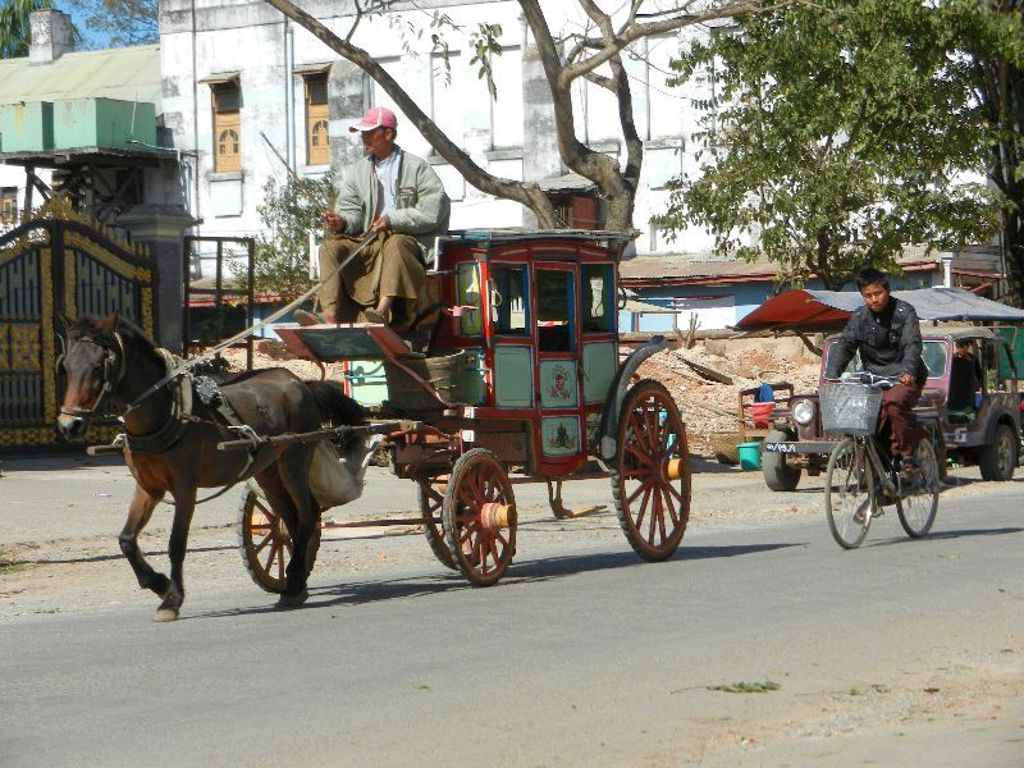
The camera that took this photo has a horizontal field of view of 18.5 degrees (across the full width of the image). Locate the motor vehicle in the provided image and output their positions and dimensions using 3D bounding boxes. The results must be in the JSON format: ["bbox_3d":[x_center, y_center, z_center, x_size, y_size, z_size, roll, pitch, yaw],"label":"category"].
[{"bbox_3d":[3.840,0.230,31.700,1.520,1.620,3.150,-1,1,31],"label":"motor vehicle"}]

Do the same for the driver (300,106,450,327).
[{"bbox_3d":[-0.740,-0.910,17.000,0.580,1.200,0.720,-1,1,33],"label":"driver"}]

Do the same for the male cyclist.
[{"bbox_3d":[2.330,0.060,19.650,0.500,1.550,0.680,-1,1,30],"label":"male cyclist"}]

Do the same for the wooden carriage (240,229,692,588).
[{"bbox_3d":[-0.190,0.110,17.980,1.620,2.000,3.050,-2,1,29],"label":"wooden carriage"}]

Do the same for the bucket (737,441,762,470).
[{"bbox_3d":[2.690,0.810,35.000,0.350,0.310,0.350,-1,0,0],"label":"bucket"}]

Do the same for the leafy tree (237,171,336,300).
[{"bbox_3d":[-3.750,-1.300,53.000,2.000,4.400,2.000,-1,0,0],"label":"leafy tree"}]

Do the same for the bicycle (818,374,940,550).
[{"bbox_3d":[2.335,0.460,19.670,0.550,1.070,1.750,-1,1,30],"label":"bicycle"}]

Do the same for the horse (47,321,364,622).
[{"bbox_3d":[-1.480,0.395,15.750,0.500,1.500,2.050,-1,1,32],"label":"horse"}]

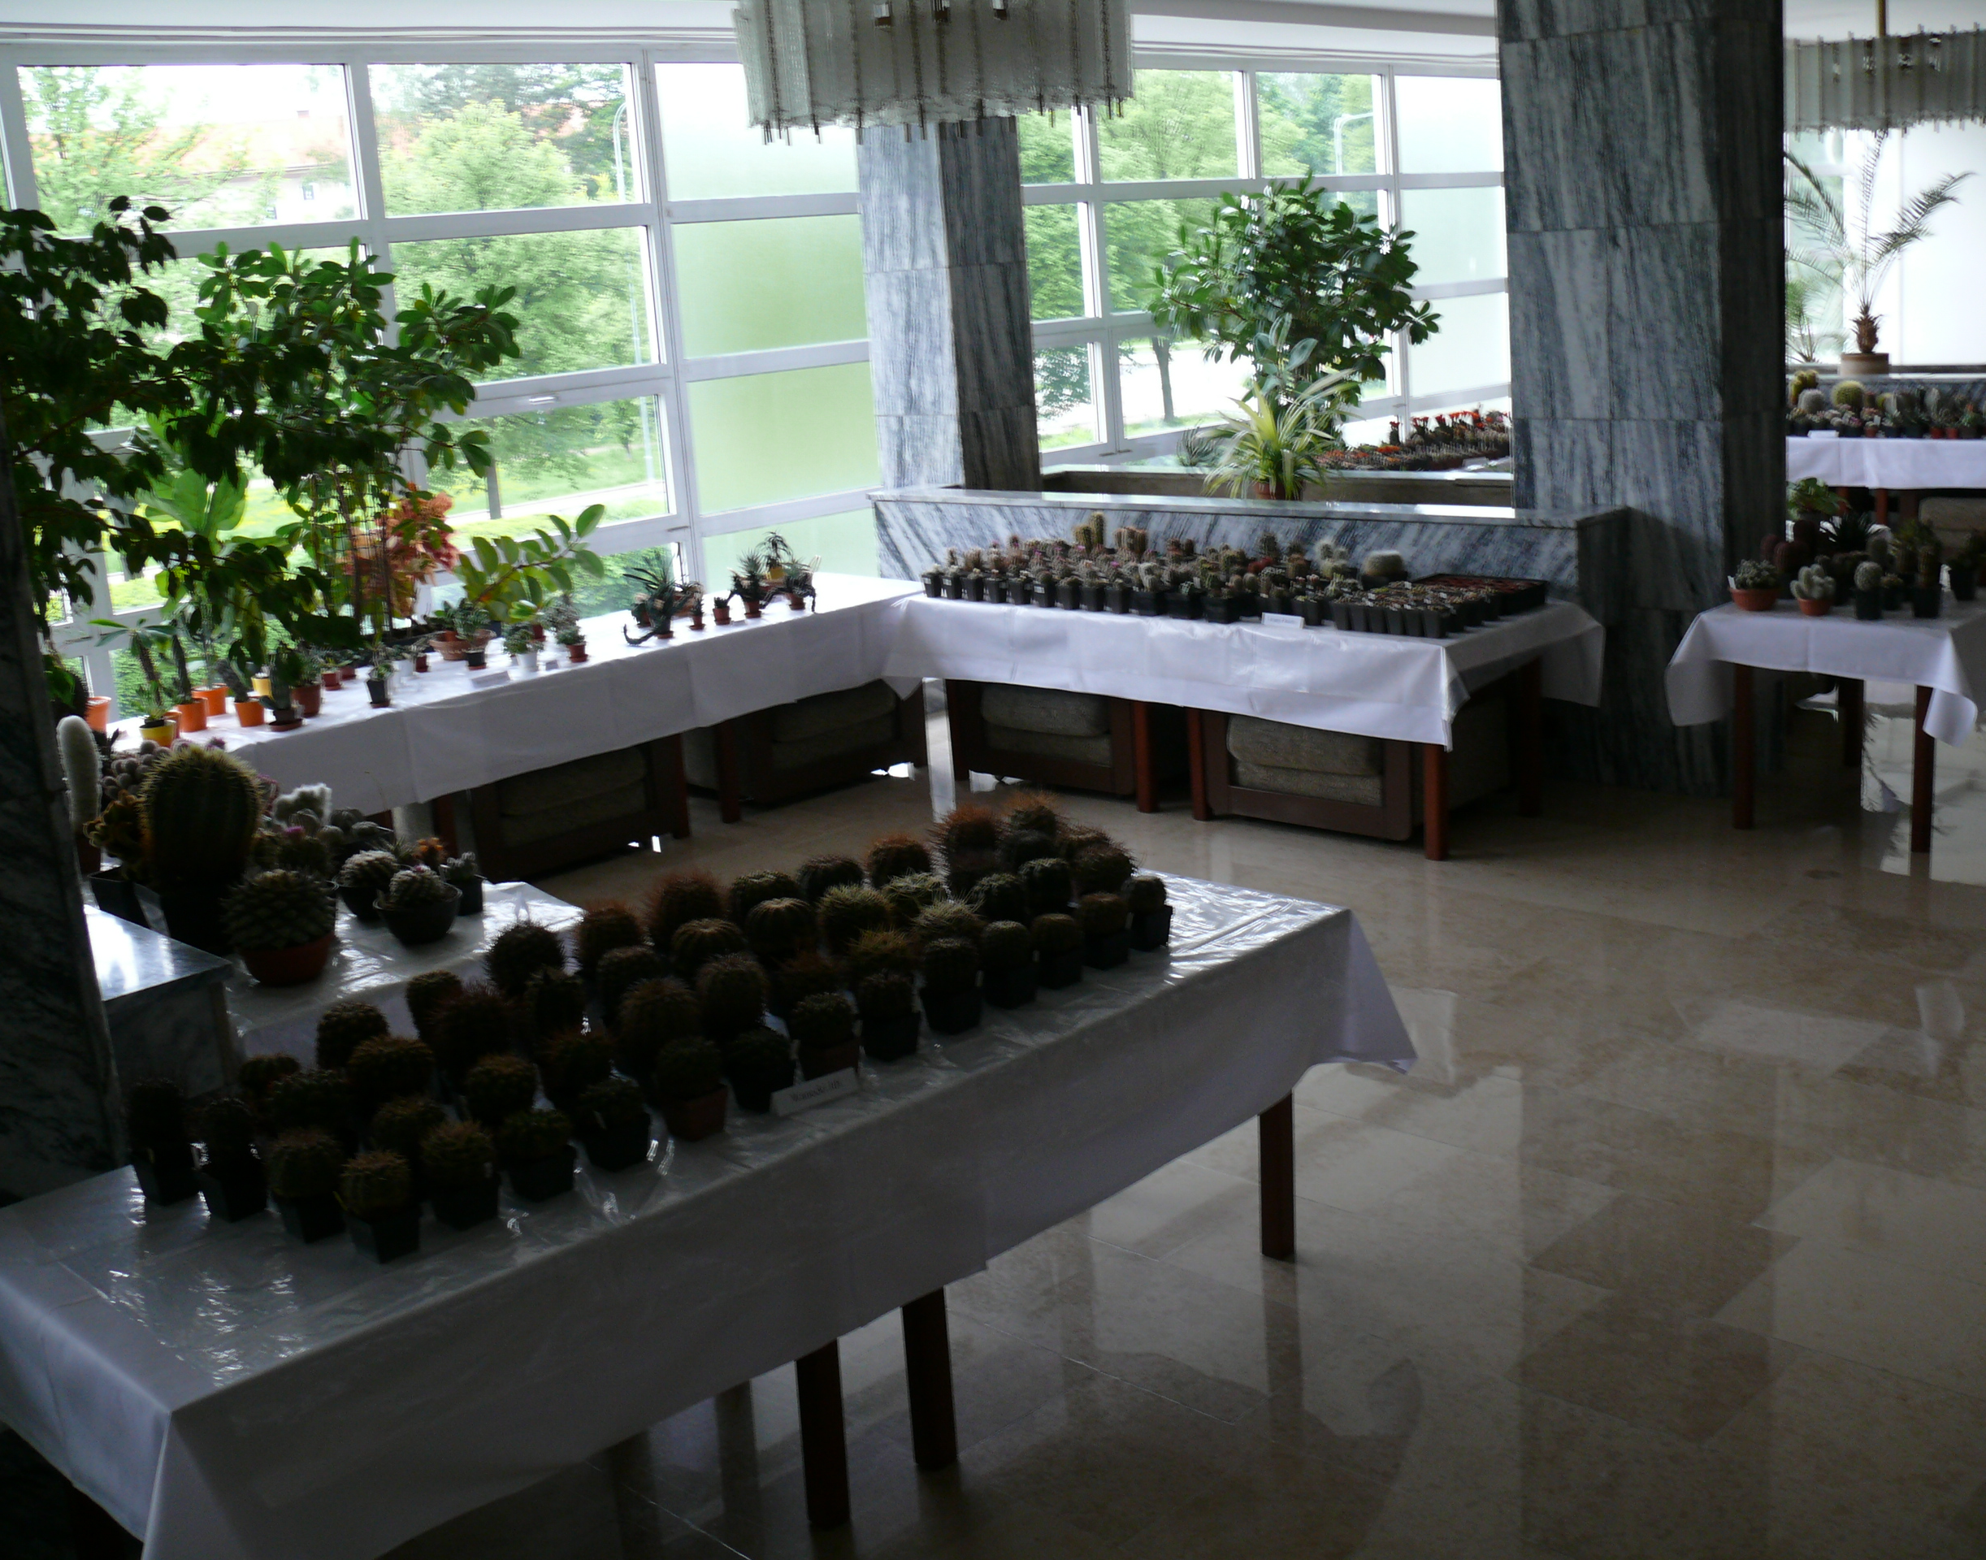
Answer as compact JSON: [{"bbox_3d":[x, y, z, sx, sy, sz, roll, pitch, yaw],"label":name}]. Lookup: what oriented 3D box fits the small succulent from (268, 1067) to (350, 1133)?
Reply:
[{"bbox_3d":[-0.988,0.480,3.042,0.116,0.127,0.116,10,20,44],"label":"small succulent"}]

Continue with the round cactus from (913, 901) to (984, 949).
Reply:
[{"bbox_3d":[-0.079,0.269,3.720,0.121,0.103,0.121,-4,13,1],"label":"round cactus"}]

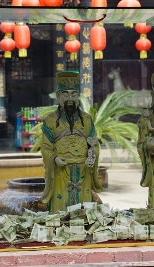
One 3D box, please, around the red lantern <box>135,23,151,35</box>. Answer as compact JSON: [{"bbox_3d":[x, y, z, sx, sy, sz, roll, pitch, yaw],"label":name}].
[{"bbox_3d":[1.197,-1.897,15.000,0.290,0.230,0.290,-1,1,-8],"label":"red lantern"}]

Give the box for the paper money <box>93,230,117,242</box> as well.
[{"bbox_3d":[0.130,0.468,3.790,0.105,0.048,0.025,-1,-24,-8],"label":"paper money"}]

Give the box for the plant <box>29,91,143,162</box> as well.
[{"bbox_3d":[0.214,-0.130,15.500,2.000,1.250,1.900,-1,1,-8],"label":"plant"}]

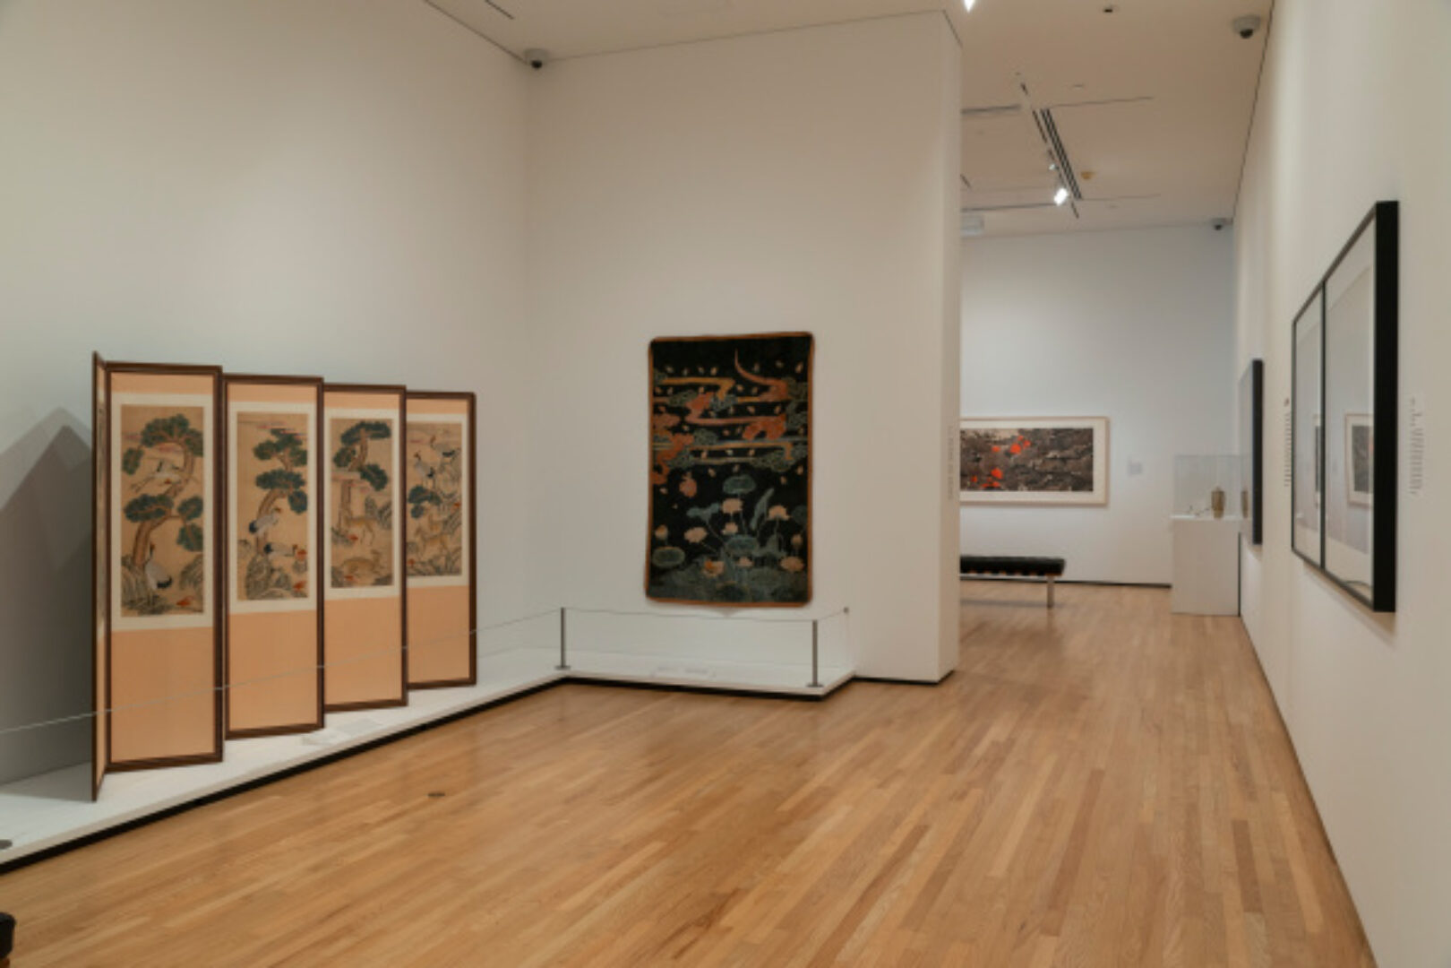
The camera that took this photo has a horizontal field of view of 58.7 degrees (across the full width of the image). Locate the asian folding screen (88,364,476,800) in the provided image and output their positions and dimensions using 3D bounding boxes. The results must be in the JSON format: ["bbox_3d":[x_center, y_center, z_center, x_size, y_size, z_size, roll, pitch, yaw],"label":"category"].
[{"bbox_3d":[-2.051,0.345,6.277,0.360,1.700,2.920,0,1,20],"label":"asian folding screen"}]

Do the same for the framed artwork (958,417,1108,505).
[{"bbox_3d":[3.567,-0.264,15.801,2.160,1.065,0.050,0,1,20],"label":"framed artwork"}]

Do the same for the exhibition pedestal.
[{"bbox_3d":[4.758,0.788,12.802,0.575,0.910,0.920,0,1,20],"label":"exhibition pedestal"}]

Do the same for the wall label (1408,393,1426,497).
[{"bbox_3d":[1.590,-0.087,2.973,0.010,0.240,0.215,0,1,20],"label":"wall label"}]

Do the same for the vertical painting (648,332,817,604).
[{"bbox_3d":[0.014,-0.093,8.598,1.172,1.791,0.040,0,1,20],"label":"vertical painting"}]

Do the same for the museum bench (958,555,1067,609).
[{"bbox_3d":[2.673,1.004,13.220,1.560,0.460,0.580,0,1,20],"label":"museum bench"}]

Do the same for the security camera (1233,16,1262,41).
[{"bbox_3d":[3.361,-2.924,8.313,0.185,0.120,0.185,0,1,20],"label":"security camera"}]

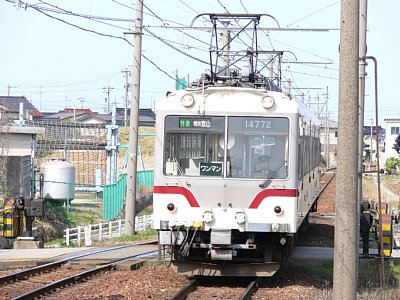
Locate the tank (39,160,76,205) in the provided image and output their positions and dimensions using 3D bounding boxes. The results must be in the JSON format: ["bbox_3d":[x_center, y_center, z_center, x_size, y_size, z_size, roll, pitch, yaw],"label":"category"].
[{"bbox_3d":[-5.097,1.175,86.500,1.230,1.600,1.230,1,0,0],"label":"tank"}]

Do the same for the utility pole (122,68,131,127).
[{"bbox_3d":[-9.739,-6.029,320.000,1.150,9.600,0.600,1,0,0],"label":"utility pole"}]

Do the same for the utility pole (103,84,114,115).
[{"bbox_3d":[-15.344,-6.624,405.000,2.000,10.000,0.600,1,0,0],"label":"utility pole"}]

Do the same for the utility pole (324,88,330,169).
[{"bbox_3d":[12.934,-2.333,245.000,0.600,8.200,0.400,1,0,0],"label":"utility pole"}]

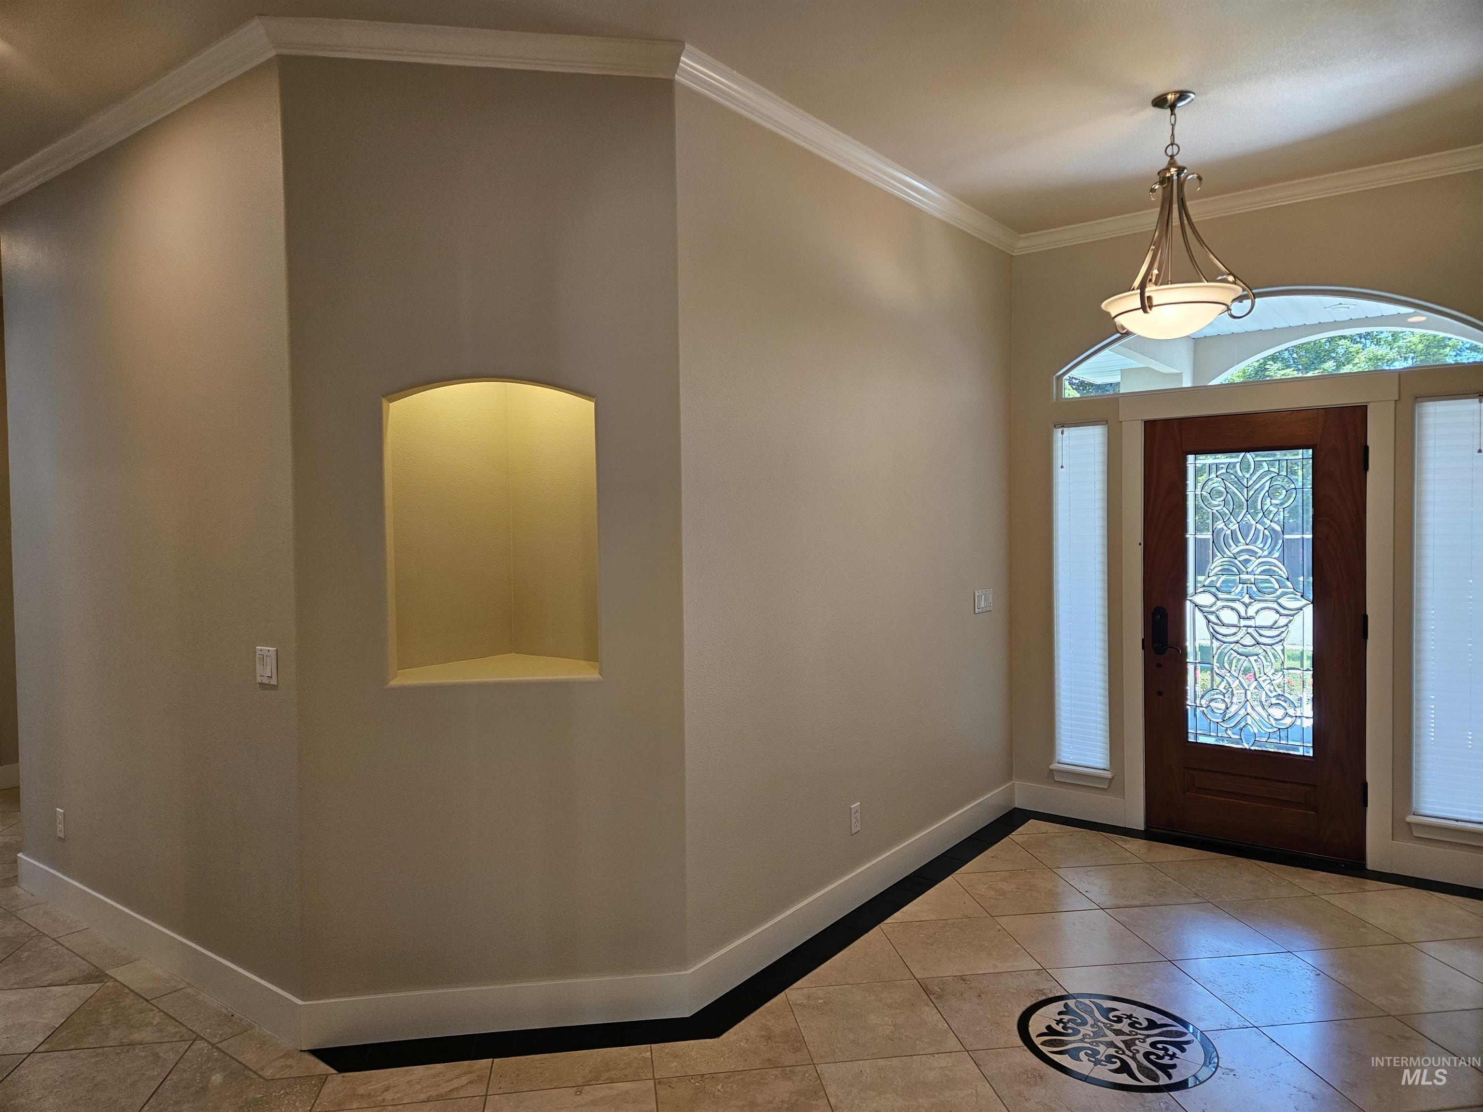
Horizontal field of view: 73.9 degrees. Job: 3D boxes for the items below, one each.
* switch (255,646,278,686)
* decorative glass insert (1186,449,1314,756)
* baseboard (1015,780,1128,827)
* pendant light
[{"bbox_3d":[-1.435,0.334,2.992,0.120,0.113,0.012,1,2,37],"label":"switch"},{"bbox_3d":[2.364,0.212,4.593,0.528,1.389,0.030,1,2,37],"label":"decorative glass insert"},{"bbox_3d":[1.702,1.285,5.116,0.574,0.140,0.016,1,2,37],"label":"baseboard"},{"bbox_3d":[1.537,-1.194,3.505,0.500,0.838,0.490,1,2,37],"label":"pendant light"}]

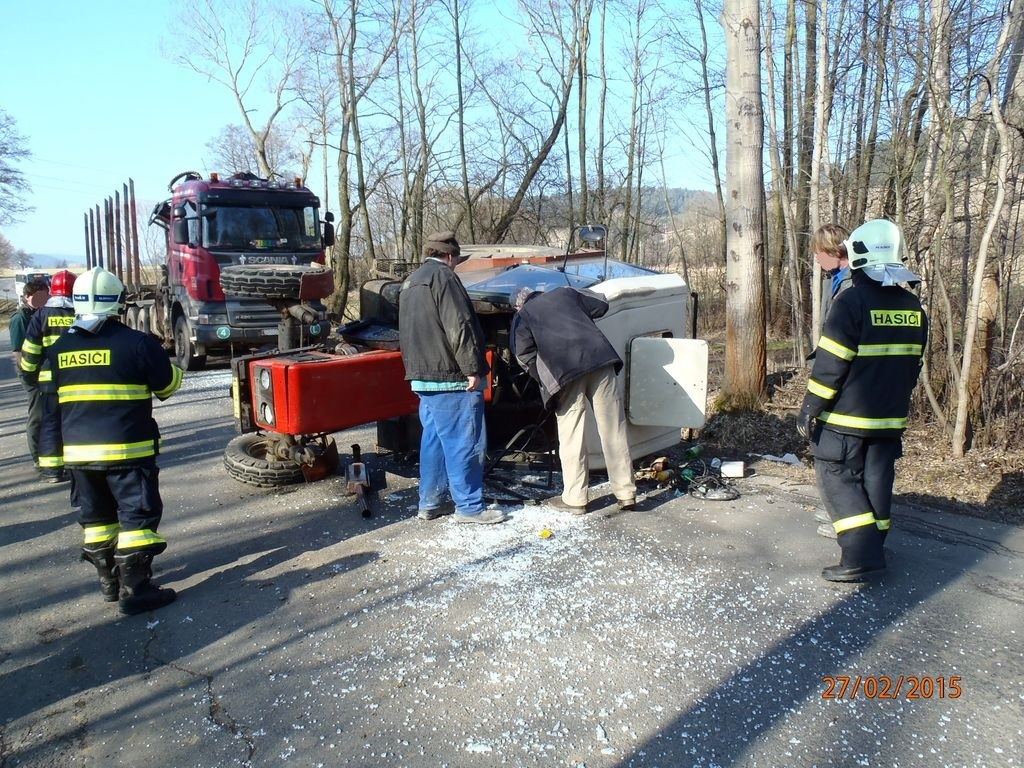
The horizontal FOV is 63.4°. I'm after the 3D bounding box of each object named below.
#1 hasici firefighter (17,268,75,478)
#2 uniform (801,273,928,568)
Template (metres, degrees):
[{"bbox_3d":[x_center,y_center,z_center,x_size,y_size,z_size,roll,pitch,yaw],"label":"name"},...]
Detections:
[{"bbox_3d":[-3.857,-0.061,7.076,0.640,1.820,0.420,-4,8,-14],"label":"hasici firefighter"},{"bbox_3d":[1.792,0.208,4.211,0.600,1.500,0.420,-6,9,-28],"label":"uniform"}]

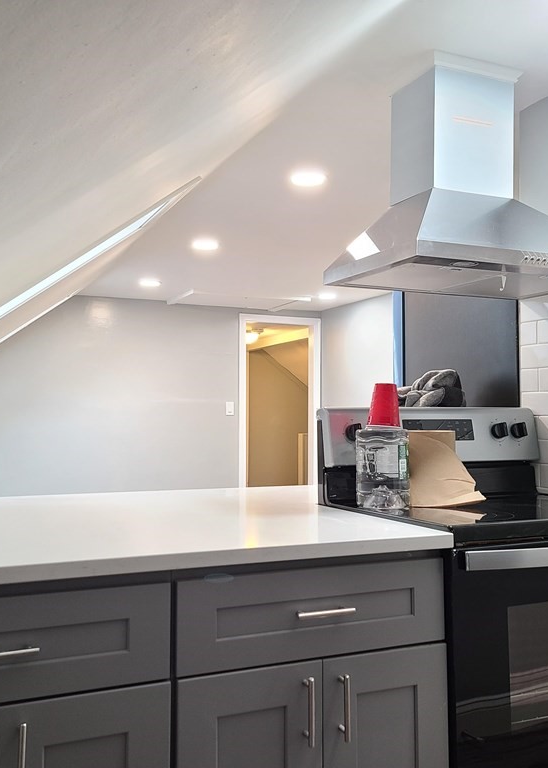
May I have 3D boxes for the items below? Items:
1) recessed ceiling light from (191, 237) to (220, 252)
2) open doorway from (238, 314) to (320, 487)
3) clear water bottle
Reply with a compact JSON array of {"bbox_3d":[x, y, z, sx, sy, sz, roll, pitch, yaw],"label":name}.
[{"bbox_3d":[-0.423,-0.861,4.764,0.170,0.030,0.170,1,-2,-23],"label":"recessed ceiling light"},{"bbox_3d":[0.049,0.396,7.761,0.886,2.148,0.130,1,-2,-23],"label":"open doorway"},{"bbox_3d":[0.295,0.174,2.080,0.144,0.325,0.144,0,-2,0],"label":"clear water bottle"}]

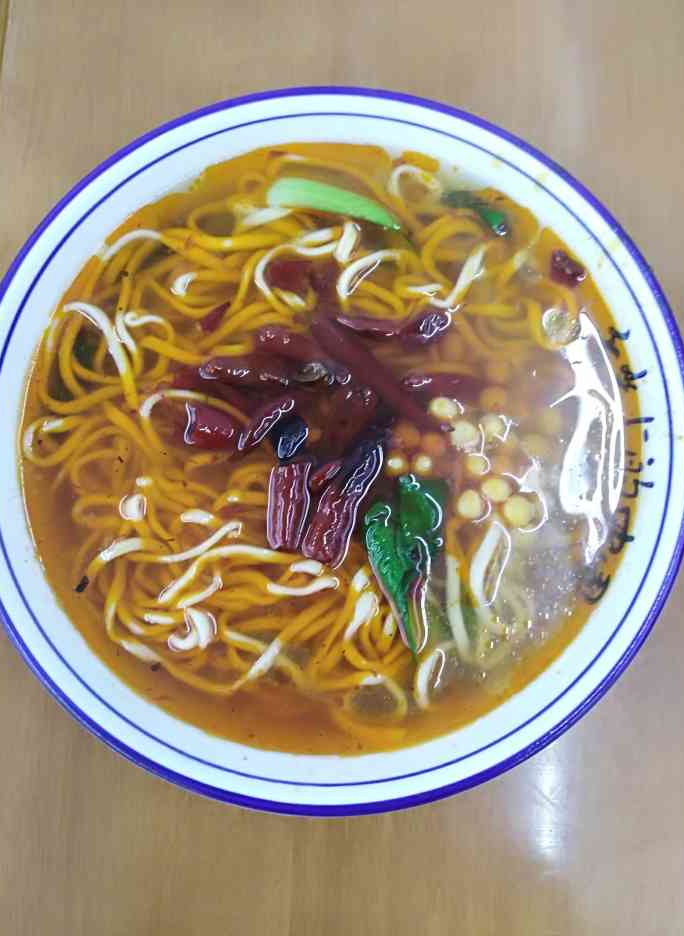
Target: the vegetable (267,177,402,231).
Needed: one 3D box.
[{"bbox_3d":[-0.002,-0.095,0.249,0.050,0.009,0.014,11,83,2],"label":"vegetable"}]

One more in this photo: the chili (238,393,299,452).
[{"bbox_3d":[-0.026,-0.016,0.237,0.009,0.010,0.026,43,85,6],"label":"chili"}]

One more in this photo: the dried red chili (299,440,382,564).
[{"bbox_3d":[0.002,0.010,0.233,0.015,0.011,0.045,26,84,4],"label":"dried red chili"}]

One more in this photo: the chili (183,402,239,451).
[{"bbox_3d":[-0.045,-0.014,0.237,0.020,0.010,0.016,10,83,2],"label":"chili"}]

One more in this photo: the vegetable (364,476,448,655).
[{"bbox_3d":[0.021,0.032,0.230,0.027,0.010,0.057,0,82,1],"label":"vegetable"}]

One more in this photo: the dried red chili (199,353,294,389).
[{"bbox_3d":[-0.032,-0.034,0.240,0.033,0.011,0.011,8,83,2],"label":"dried red chili"}]

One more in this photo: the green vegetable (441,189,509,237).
[{"bbox_3d":[0.048,-0.091,0.247,0.028,0.007,0.012,35,84,5],"label":"green vegetable"}]

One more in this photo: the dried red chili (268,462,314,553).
[{"bbox_3d":[-0.018,0.012,0.233,0.013,0.010,0.029,4,82,2],"label":"dried red chili"}]

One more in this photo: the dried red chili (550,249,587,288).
[{"bbox_3d":[0.076,-0.068,0.242,0.015,0.009,0.010,44,85,6],"label":"dried red chili"}]

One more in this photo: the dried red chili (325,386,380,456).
[{"bbox_3d":[0.002,-0.017,0.237,0.015,0.011,0.025,24,83,4],"label":"dried red chili"}]

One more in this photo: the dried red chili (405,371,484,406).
[{"bbox_3d":[0.035,-0.028,0.240,0.028,0.010,0.010,5,82,2],"label":"dried red chili"}]

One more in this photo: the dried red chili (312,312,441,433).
[{"bbox_3d":[0.011,-0.033,0.242,0.057,0.012,0.010,42,85,6],"label":"dried red chili"}]

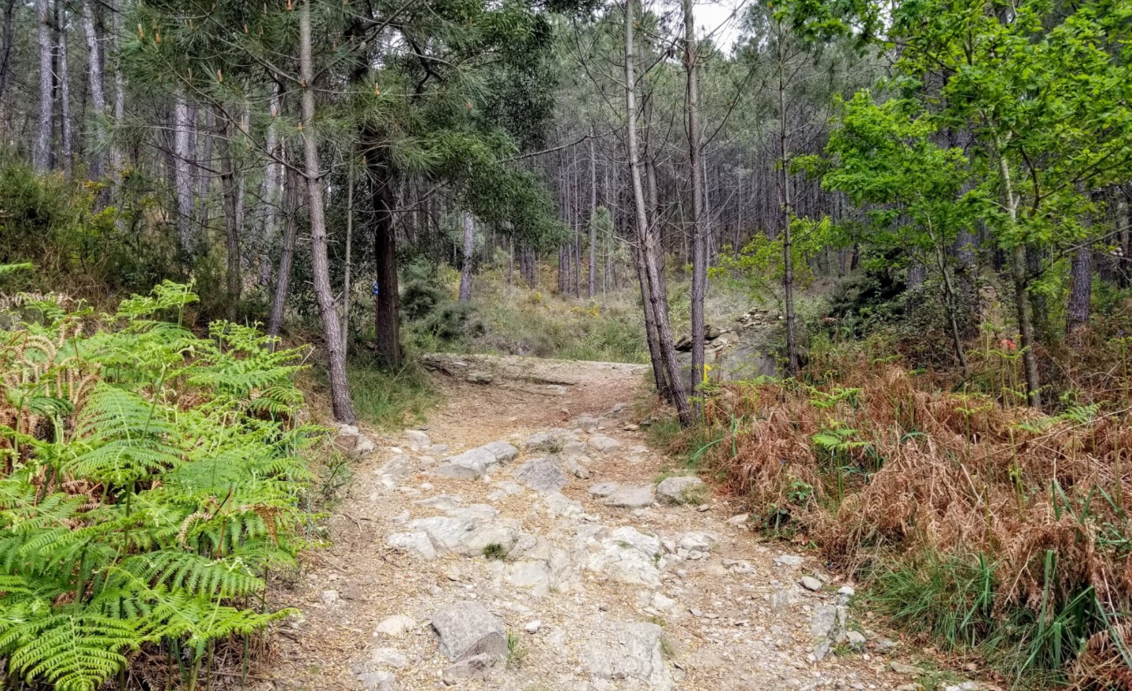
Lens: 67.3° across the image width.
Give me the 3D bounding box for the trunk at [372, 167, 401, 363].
[{"bbox_3d":[-2.486,-1.068,11.773,0.356,2.739,0.331,-2,1,-12],"label":"trunk"}]

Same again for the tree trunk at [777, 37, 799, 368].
[{"bbox_3d":[2.679,-1.662,10.259,0.118,4.109,0.107,-2,1,15],"label":"tree trunk"}]

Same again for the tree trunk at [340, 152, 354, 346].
[{"bbox_3d":[-2.561,-1.134,9.977,0.083,2.279,0.073,1,1,-14],"label":"tree trunk"}]

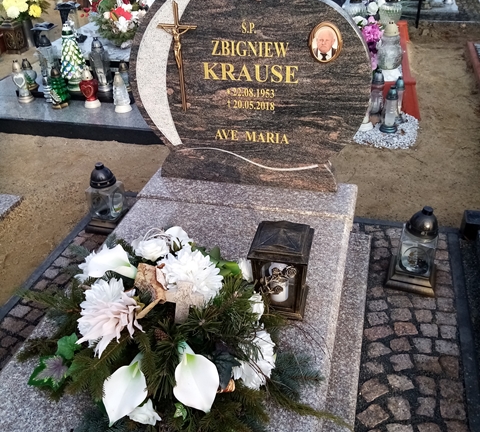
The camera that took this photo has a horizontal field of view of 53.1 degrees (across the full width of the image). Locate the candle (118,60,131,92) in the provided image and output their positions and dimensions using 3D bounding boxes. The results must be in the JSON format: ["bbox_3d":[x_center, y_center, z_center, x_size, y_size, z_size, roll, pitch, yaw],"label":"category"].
[{"bbox_3d":[-0.786,-0.965,3.304,0.090,0.205,0.090,6,37,14],"label":"candle"}]

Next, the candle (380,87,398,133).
[{"bbox_3d":[0.868,-0.613,2.755,0.102,0.260,0.102,7,36,14],"label":"candle"}]

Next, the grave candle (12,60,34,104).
[{"bbox_3d":[-1.553,-0.945,3.396,0.115,0.280,0.115,-13,37,-13],"label":"grave candle"}]

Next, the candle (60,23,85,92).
[{"bbox_3d":[-1.126,-1.063,3.235,0.166,0.431,0.166,7,36,14],"label":"candle"}]

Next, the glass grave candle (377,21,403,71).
[{"bbox_3d":[0.960,-1.093,3.066,0.168,0.281,0.168,7,36,14],"label":"glass grave candle"}]

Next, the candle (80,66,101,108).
[{"bbox_3d":[-0.967,-0.838,3.139,0.122,0.252,0.104,7,36,14],"label":"candle"}]

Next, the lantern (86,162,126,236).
[{"bbox_3d":[-0.643,-0.099,2.255,0.180,0.335,0.180,6,37,14],"label":"lantern"}]

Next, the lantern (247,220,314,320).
[{"bbox_3d":[0.122,0.143,1.359,0.157,0.261,0.151,7,36,14],"label":"lantern"}]

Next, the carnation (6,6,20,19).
[{"bbox_3d":[-2.206,-1.982,4.683,0.115,0.105,0.115,-12,36,-10],"label":"carnation"}]

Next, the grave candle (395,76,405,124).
[{"bbox_3d":[0.949,-0.685,2.841,0.063,0.270,0.063,7,36,14],"label":"grave candle"}]

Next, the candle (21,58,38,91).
[{"bbox_3d":[-1.528,-1.020,3.458,0.100,0.205,0.100,6,37,14],"label":"candle"}]

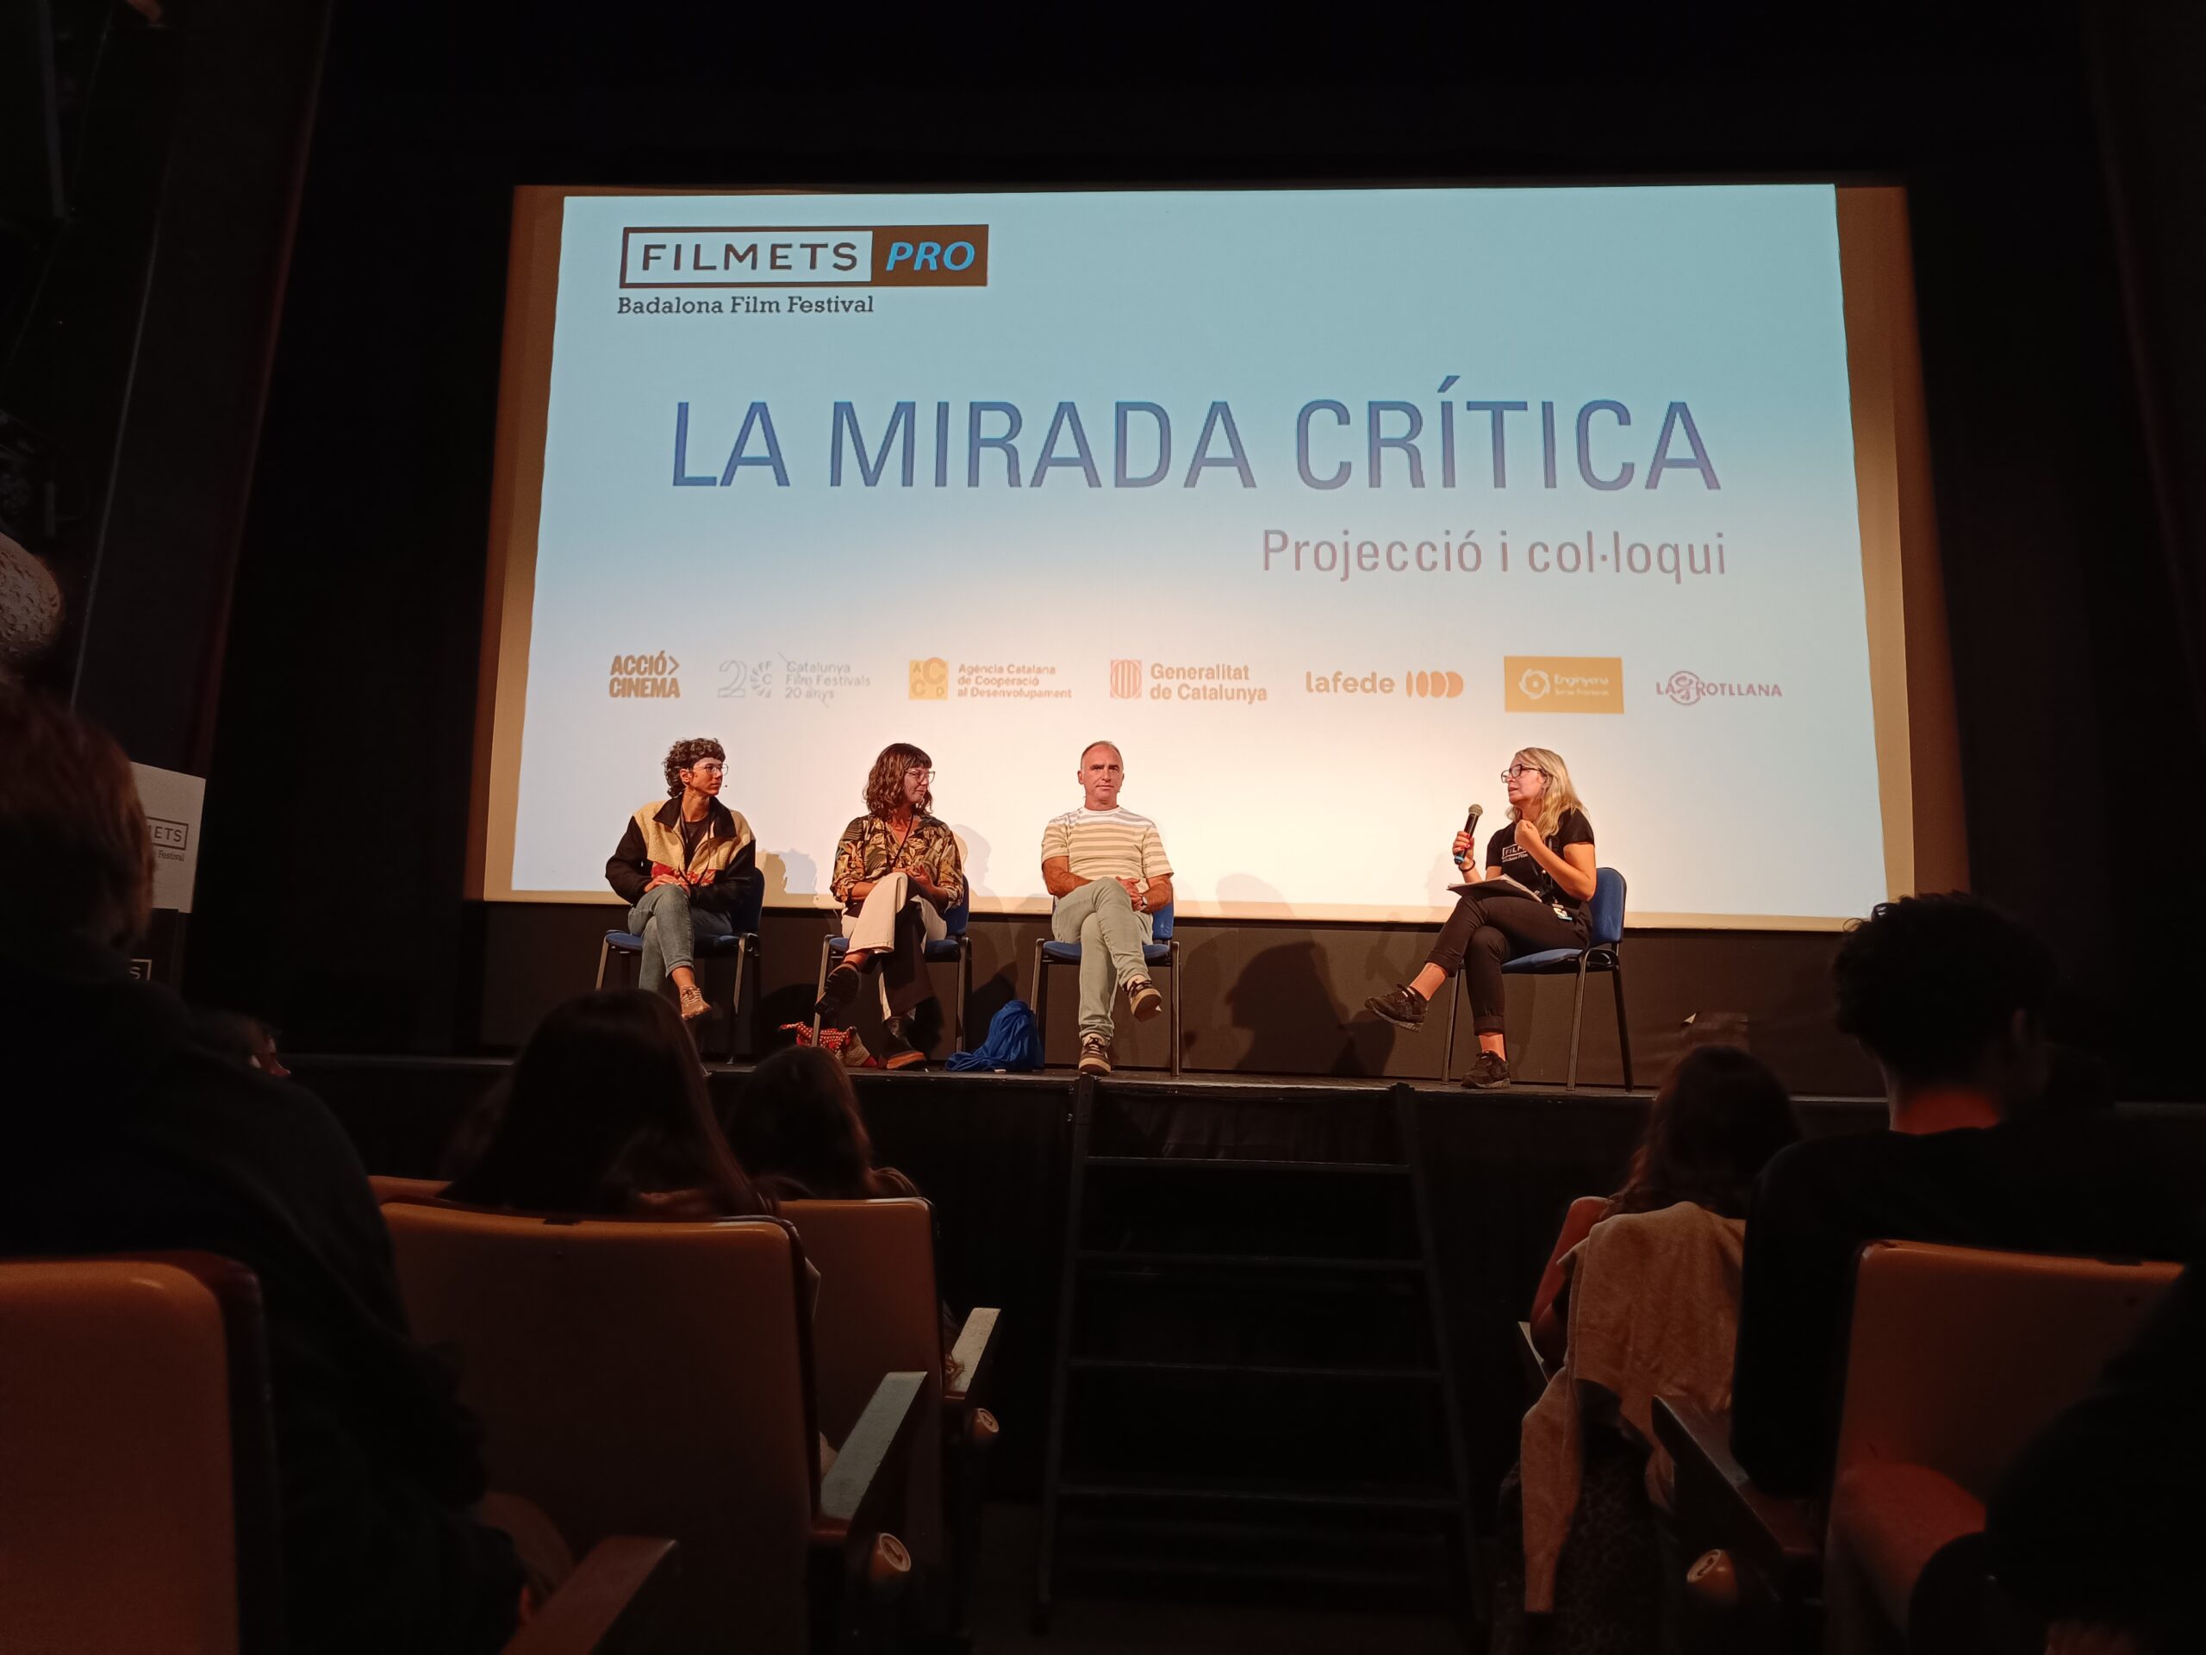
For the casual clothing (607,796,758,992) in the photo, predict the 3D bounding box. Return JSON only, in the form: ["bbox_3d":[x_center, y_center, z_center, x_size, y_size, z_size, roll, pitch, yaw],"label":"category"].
[{"bbox_3d":[-1.616,0.319,5.943,0.570,0.880,0.680,2,-8,-8],"label":"casual clothing"}]

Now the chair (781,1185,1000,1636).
[{"bbox_3d":[-0.534,1.077,2.872,0.640,0.800,0.600,1,-8,2],"label":"chair"}]

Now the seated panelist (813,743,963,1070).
[{"bbox_3d":[-0.790,0.282,5.870,0.530,1.290,0.780,2,-8,-4],"label":"seated panelist"}]

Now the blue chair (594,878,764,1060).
[{"bbox_3d":[-1.669,0.518,6.035,0.530,0.820,0.550,2,-8,-4],"label":"blue chair"}]

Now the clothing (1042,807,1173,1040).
[{"bbox_3d":[0.024,0.342,5.772,0.490,0.900,0.700,1,-8,0],"label":"clothing"}]

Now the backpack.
[{"bbox_3d":[-0.398,0.737,5.450,0.330,0.270,0.270,1,-8,0],"label":"backpack"}]

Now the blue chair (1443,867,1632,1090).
[{"bbox_3d":[1.601,0.543,5.645,0.530,0.820,0.550,-6,-11,39],"label":"blue chair"}]

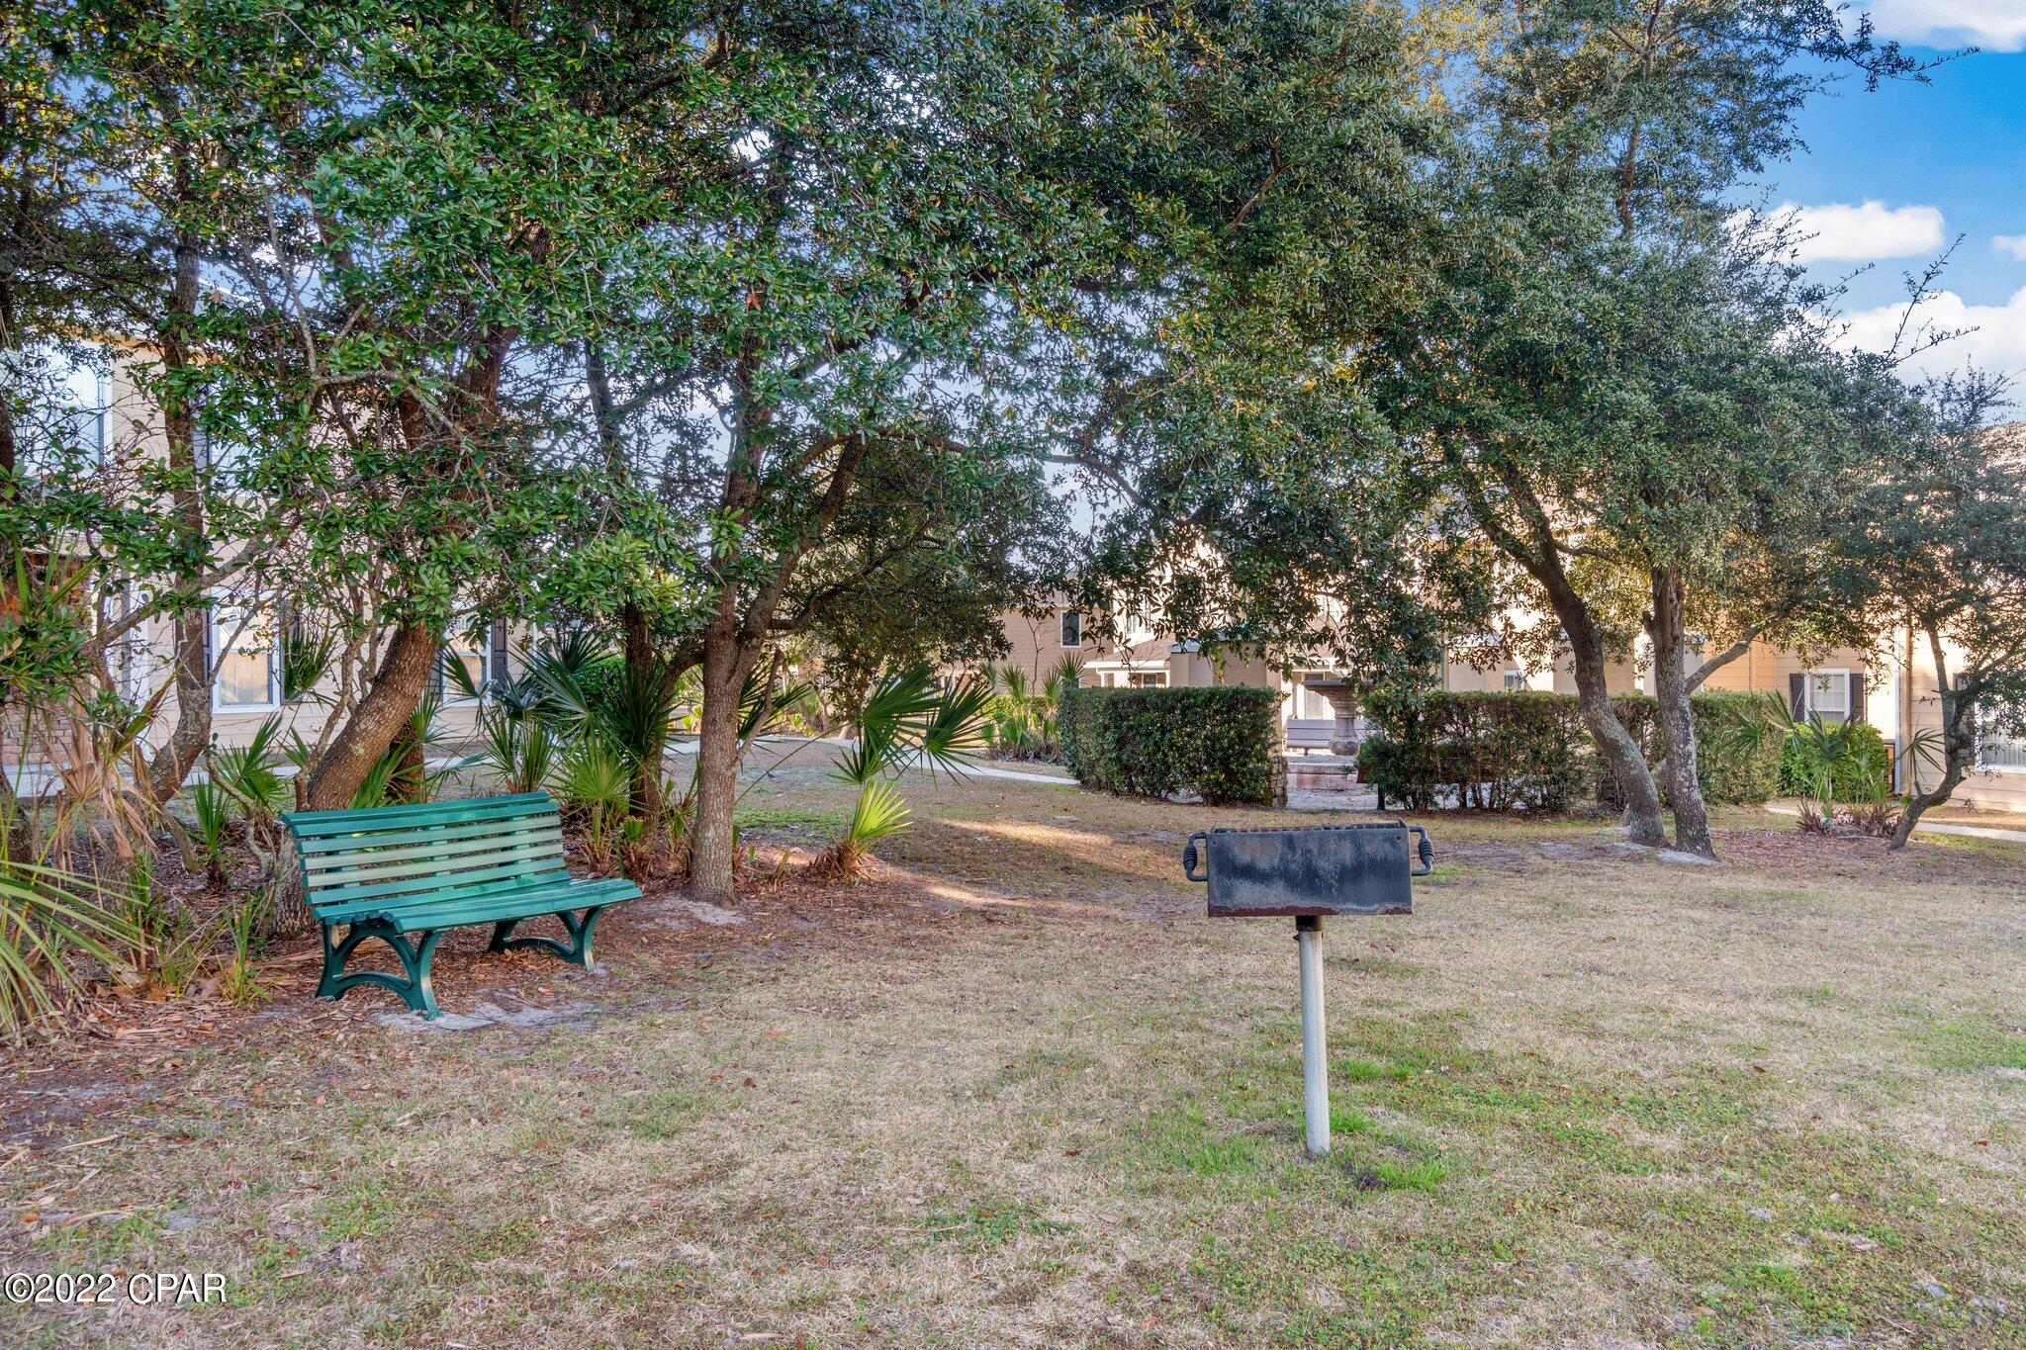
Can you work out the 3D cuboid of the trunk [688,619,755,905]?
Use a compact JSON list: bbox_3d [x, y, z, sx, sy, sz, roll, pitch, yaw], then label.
[{"bbox_3d":[-1.680,0.480,8.750,0.370,1.630,0.330,0,0,0],"label":"trunk"}]

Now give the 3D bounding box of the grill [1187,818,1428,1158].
[{"bbox_3d":[0.790,0.835,4.060,0.650,0.880,0.370,0,0,11],"label":"grill"}]

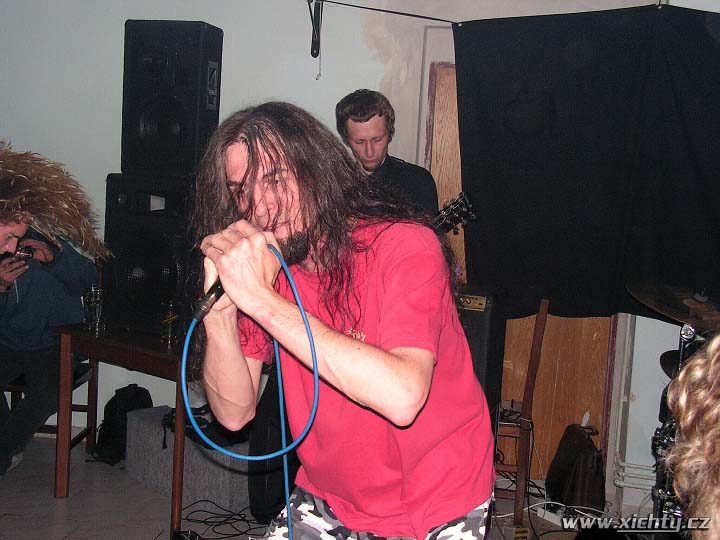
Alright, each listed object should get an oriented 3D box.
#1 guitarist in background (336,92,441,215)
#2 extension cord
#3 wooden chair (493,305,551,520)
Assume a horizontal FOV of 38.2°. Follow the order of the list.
[{"bbox_3d":[-0.033,0.278,3.554,0.550,1.760,0.420,4,7,6],"label":"guitarist in background"},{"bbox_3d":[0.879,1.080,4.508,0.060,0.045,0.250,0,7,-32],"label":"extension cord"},{"bbox_3d":[0.549,0.574,4.672,0.500,0.985,0.430,4,7,7],"label":"wooden chair"}]

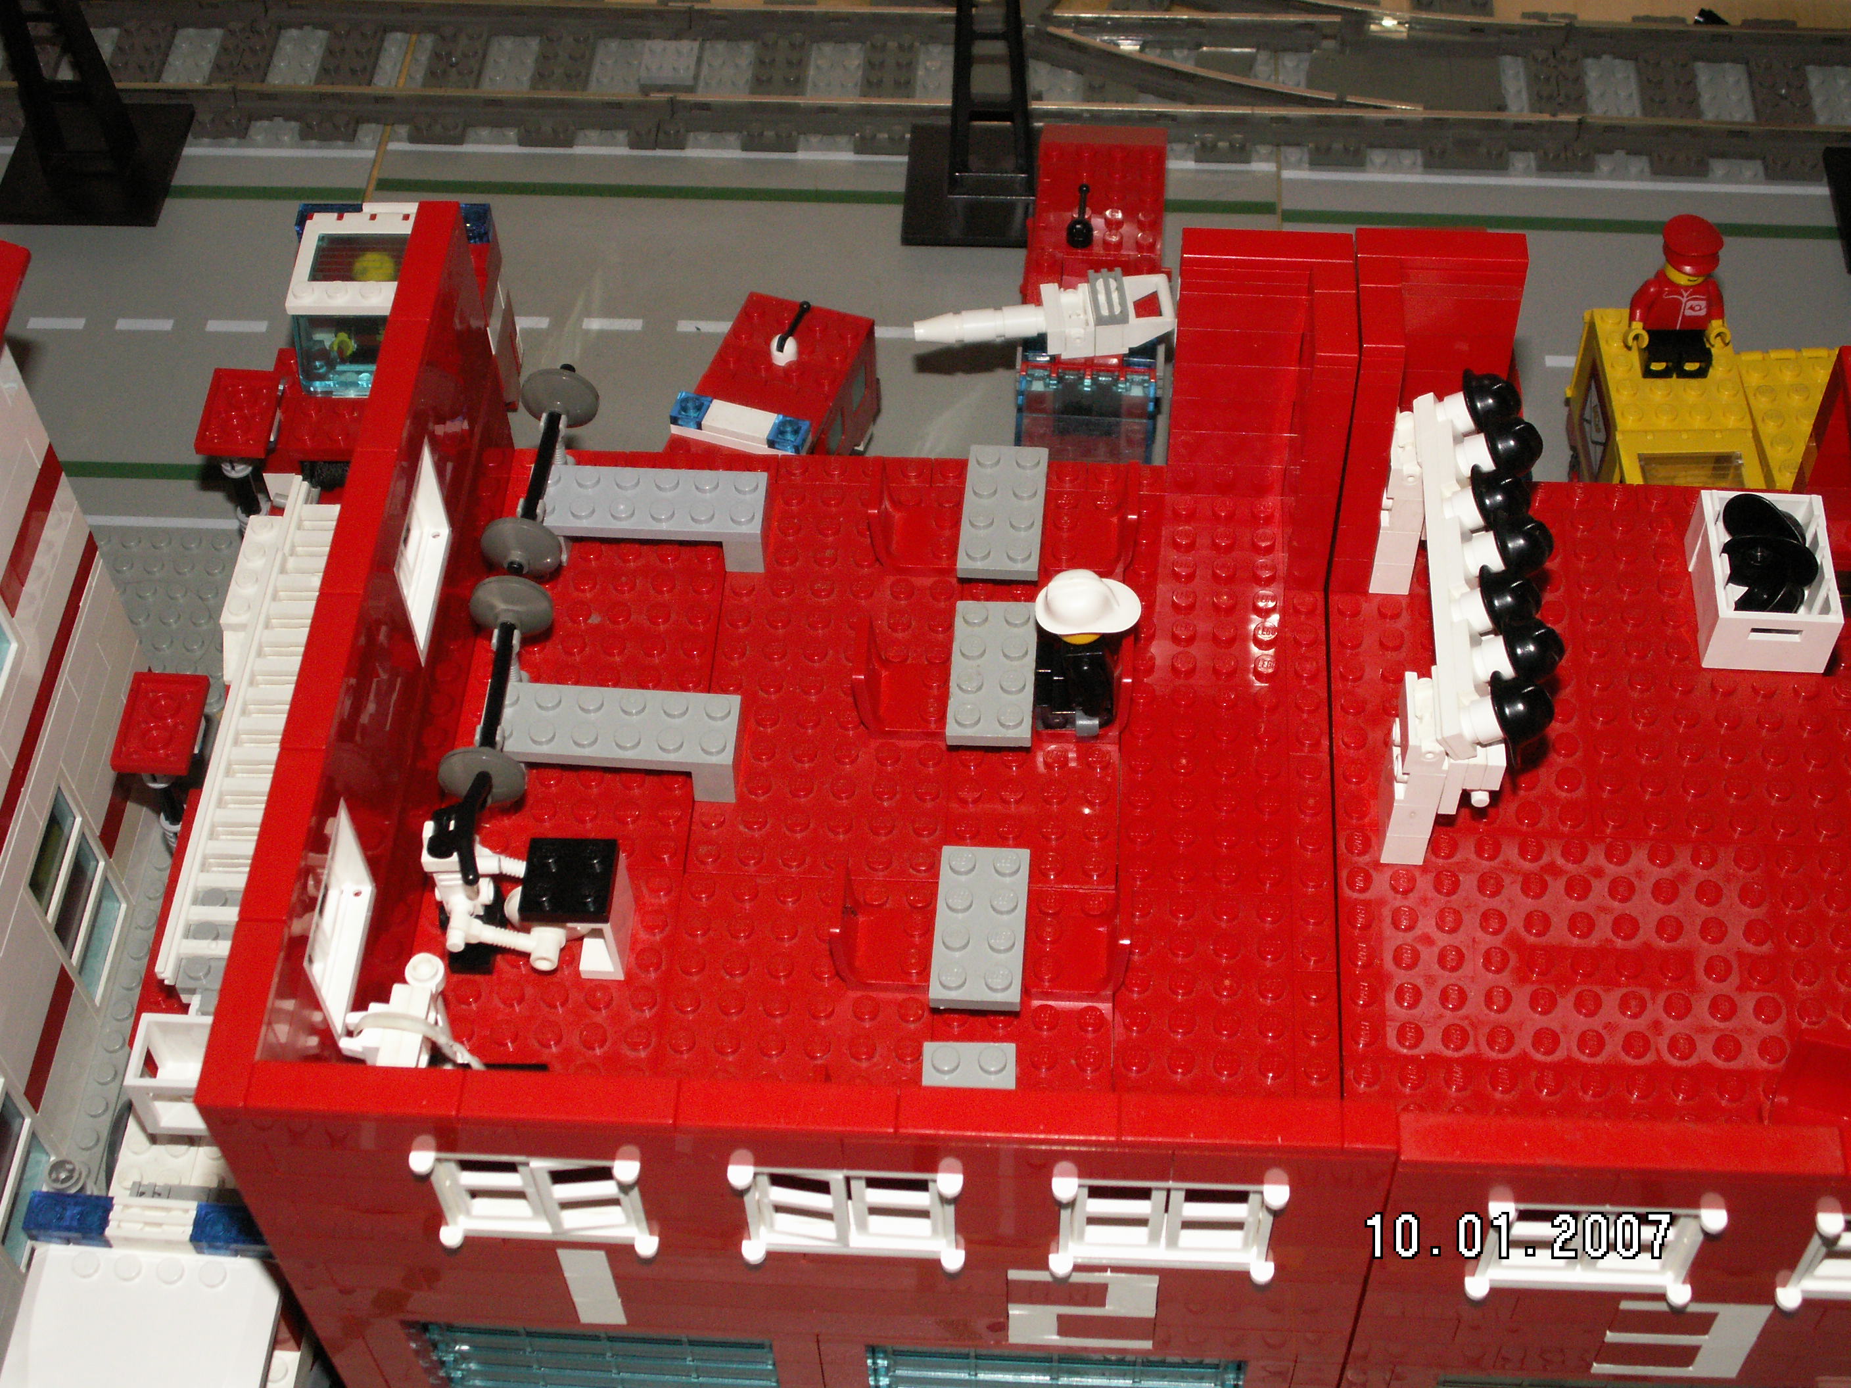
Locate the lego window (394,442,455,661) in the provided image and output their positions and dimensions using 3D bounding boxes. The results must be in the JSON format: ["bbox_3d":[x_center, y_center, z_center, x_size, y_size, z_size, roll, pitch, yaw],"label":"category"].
[{"bbox_3d":[-0.096,-0.025,0.469,0.009,0.029,0.032,2,53,4],"label":"lego window"}]

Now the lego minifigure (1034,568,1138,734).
[{"bbox_3d":[0.030,-0.010,0.478,0.020,0.034,0.023,2,53,3],"label":"lego minifigure"}]

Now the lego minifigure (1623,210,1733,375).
[{"bbox_3d":[0.174,-0.089,0.586,0.025,0.043,0.013,-3,53,5],"label":"lego minifigure"}]

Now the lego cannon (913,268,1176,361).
[{"bbox_3d":[0.028,-0.088,0.599,0.060,0.014,0.016,-5,53,-2],"label":"lego cannon"}]

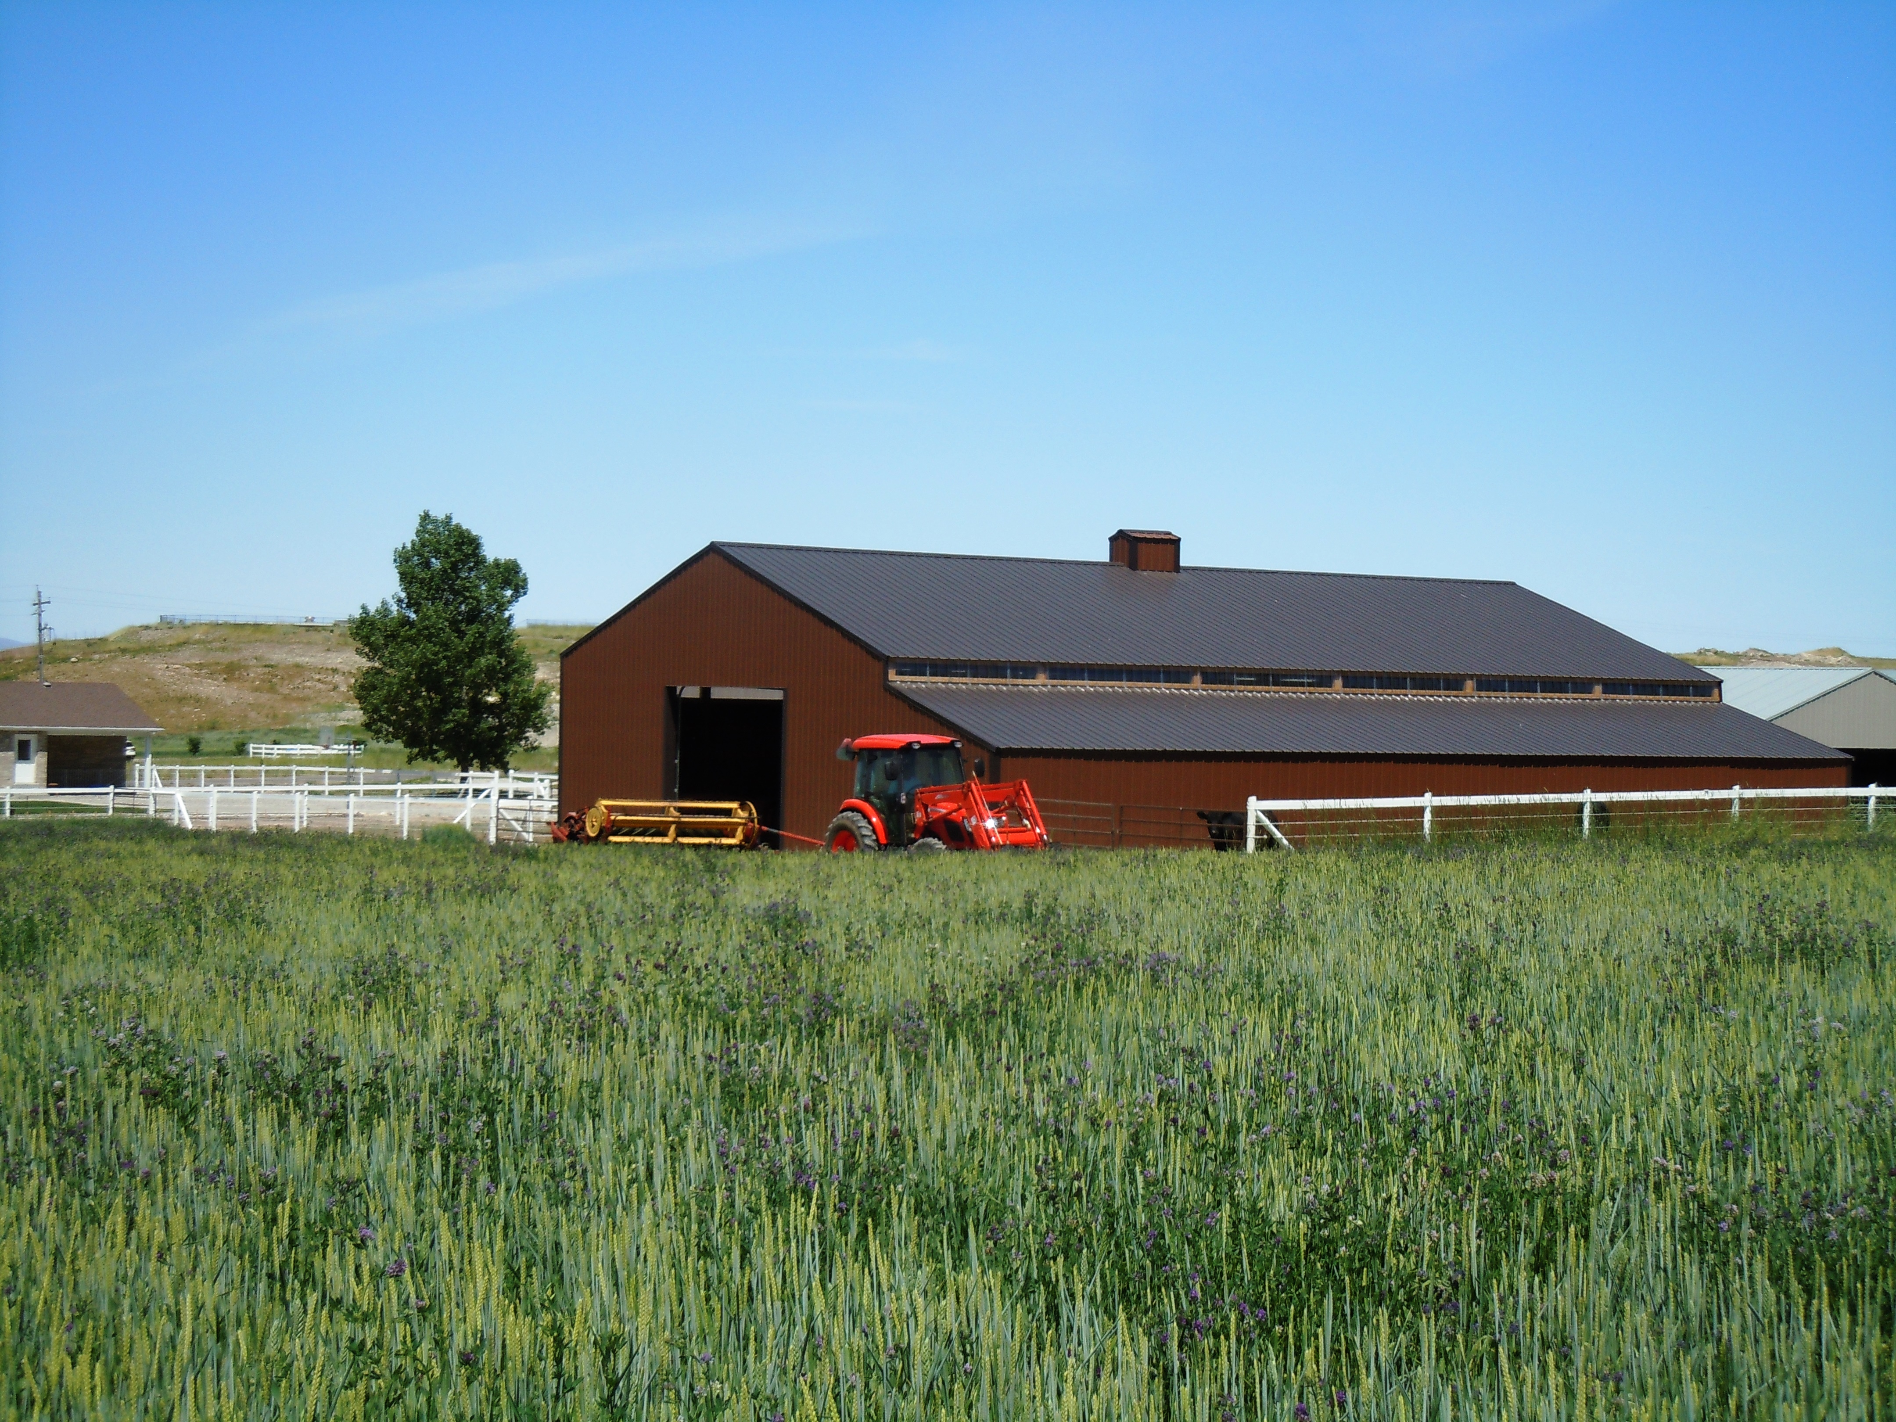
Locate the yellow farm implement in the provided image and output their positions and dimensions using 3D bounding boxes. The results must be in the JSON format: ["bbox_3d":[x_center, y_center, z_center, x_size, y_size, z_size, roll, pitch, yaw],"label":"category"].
[{"bbox_3d":[-4.950,2.182,56.800,3.100,1.360,1.750,1,0,-30],"label":"yellow farm implement"}]

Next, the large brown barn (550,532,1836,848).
[{"bbox_3d":[5.396,-0.439,70.471,22.050,7.100,17.550,1,0,-33],"label":"large brown barn"}]

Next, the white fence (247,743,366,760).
[{"bbox_3d":[-56.064,3.546,282.881,10.600,1.300,0.150,1,0,-33],"label":"white fence"}]

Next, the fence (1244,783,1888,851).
[{"bbox_3d":[10.965,2.039,54.606,15.200,1.400,0.150,1,0,-35],"label":"fence"}]

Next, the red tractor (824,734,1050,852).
[{"bbox_3d":[-0.225,1.681,52.800,1.850,2.540,4.100,1,0,-43],"label":"red tractor"}]

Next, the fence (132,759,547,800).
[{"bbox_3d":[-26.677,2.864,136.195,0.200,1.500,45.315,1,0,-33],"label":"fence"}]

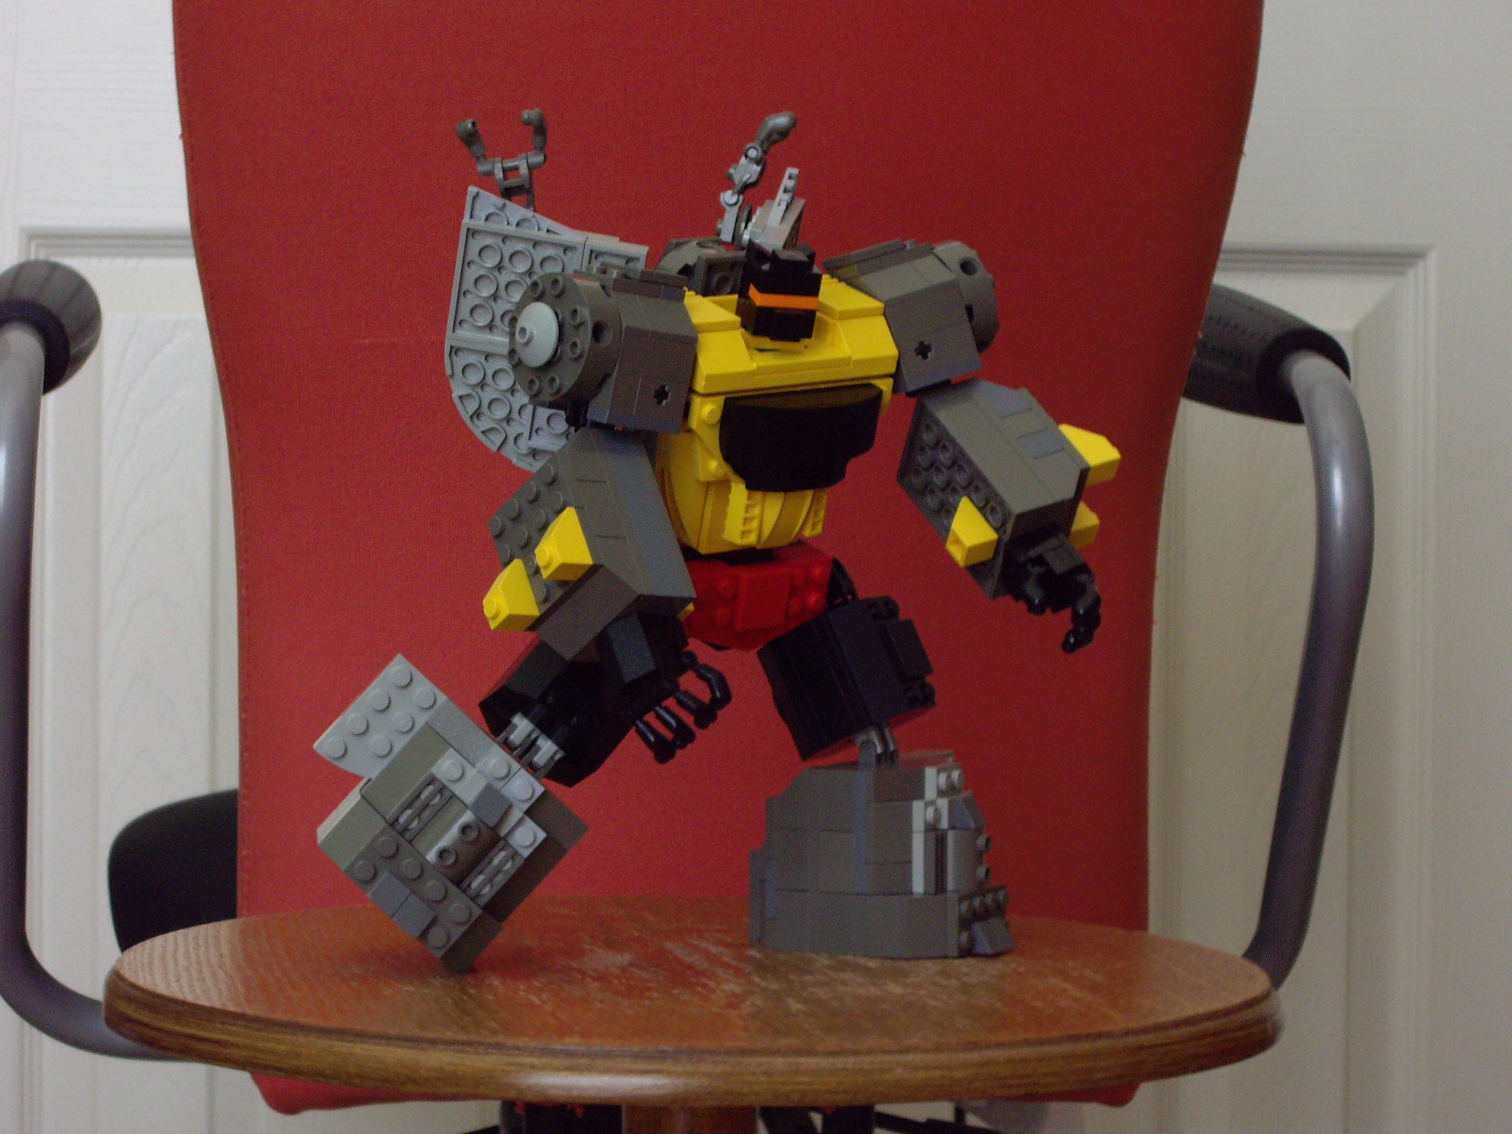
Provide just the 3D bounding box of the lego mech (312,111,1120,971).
[{"bbox_3d":[-0.007,-0.008,1.040,0.215,0.212,0.122,0,2,-34],"label":"lego mech"}]

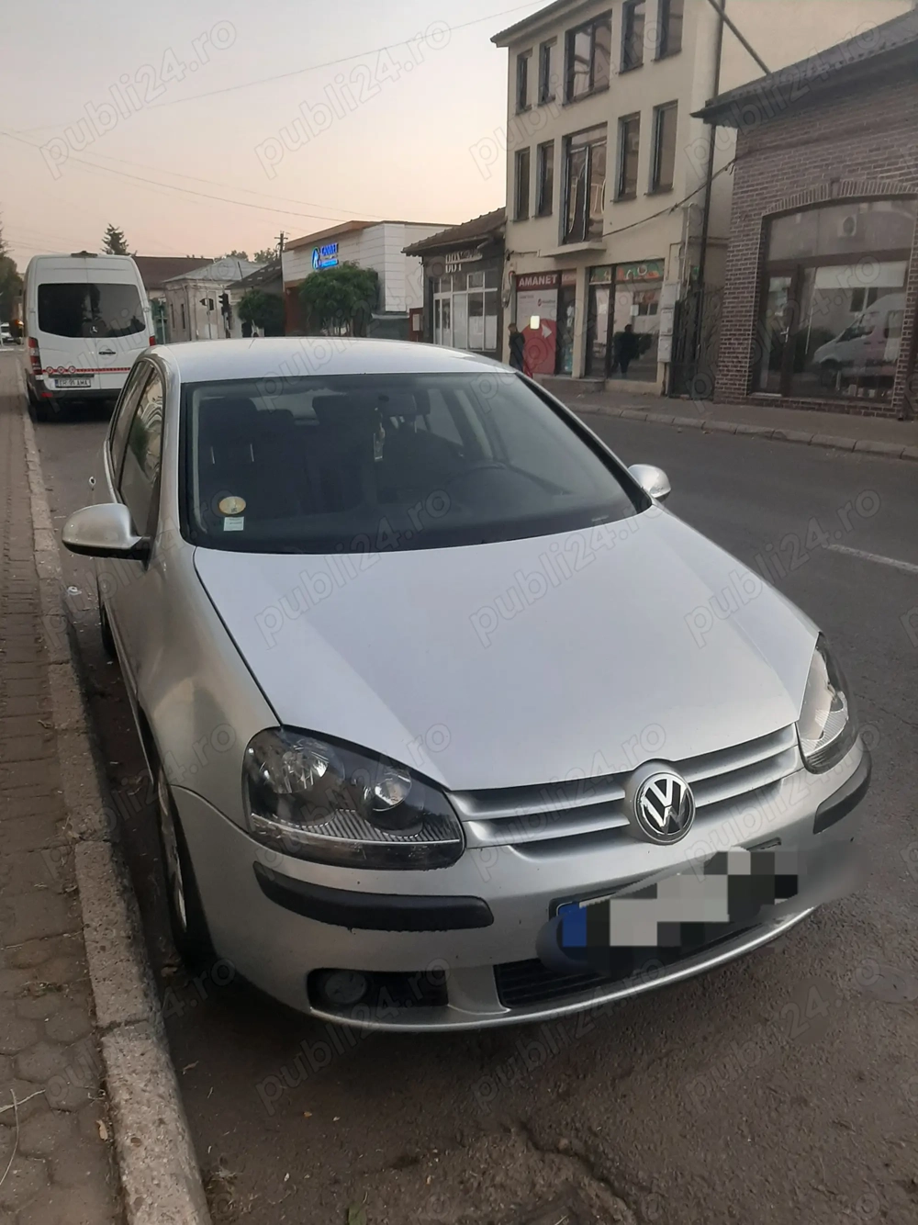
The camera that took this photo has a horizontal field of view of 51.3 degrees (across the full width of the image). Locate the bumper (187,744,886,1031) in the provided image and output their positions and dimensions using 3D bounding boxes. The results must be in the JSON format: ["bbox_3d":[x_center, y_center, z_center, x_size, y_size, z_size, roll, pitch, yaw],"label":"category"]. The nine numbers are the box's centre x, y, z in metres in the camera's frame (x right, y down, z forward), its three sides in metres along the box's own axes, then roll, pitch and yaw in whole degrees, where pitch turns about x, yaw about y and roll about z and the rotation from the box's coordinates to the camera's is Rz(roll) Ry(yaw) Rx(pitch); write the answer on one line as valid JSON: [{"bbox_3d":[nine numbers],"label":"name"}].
[{"bbox_3d":[0.309,0.531,2.148,1.740,0.460,0.580,-7,19,-22],"label":"bumper"}]

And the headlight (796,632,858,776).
[{"bbox_3d":[0.849,0.201,2.269,0.385,0.240,0.370,-7,19,-22],"label":"headlight"}]

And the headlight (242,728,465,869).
[{"bbox_3d":[-0.215,0.339,1.828,0.385,0.240,0.370,-7,19,-22],"label":"headlight"}]

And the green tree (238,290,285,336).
[{"bbox_3d":[-10.287,-15.274,49.951,2.800,3.200,2.800,-7,18,-24],"label":"green tree"}]

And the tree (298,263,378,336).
[{"bbox_3d":[-4.225,-10.415,33.408,2.800,3.500,2.800,-7,18,-24],"label":"tree"}]

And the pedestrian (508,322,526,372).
[{"bbox_3d":[1.541,-6.886,25.517,0.420,1.630,0.500,-6,18,-20],"label":"pedestrian"}]

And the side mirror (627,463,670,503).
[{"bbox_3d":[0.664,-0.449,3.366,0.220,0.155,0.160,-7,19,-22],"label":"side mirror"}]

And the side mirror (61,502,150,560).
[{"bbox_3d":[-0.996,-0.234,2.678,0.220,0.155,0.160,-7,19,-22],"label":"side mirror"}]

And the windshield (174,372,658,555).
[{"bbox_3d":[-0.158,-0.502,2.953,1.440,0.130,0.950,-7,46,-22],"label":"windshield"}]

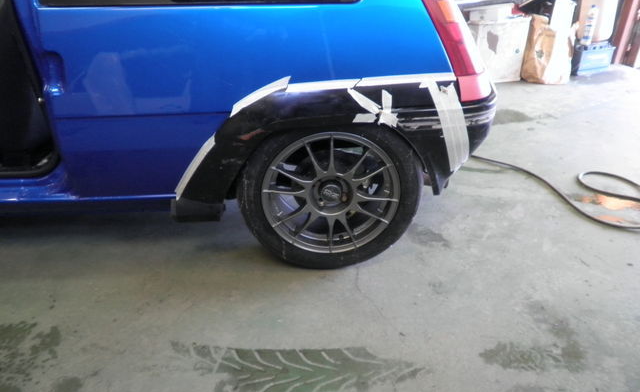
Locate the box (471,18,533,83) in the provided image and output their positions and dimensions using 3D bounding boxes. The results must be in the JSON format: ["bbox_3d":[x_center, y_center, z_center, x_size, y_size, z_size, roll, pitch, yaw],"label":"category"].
[{"bbox_3d":[1.219,-1.064,3.444,0.390,0.410,0.320,-8,31,-11],"label":"box"}]

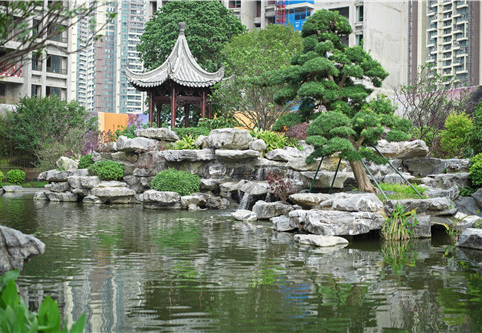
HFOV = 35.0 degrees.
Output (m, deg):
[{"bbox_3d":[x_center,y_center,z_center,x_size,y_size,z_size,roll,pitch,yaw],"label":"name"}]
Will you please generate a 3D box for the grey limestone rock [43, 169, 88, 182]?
[{"bbox_3d":[-7.401,0.380,32.200,1.855,0.590,1.250,1,0,0],"label":"grey limestone rock"}]

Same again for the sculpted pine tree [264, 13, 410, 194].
[{"bbox_3d":[2.452,-1.634,19.200,3.671,4.576,3.200,1,0,0],"label":"sculpted pine tree"}]

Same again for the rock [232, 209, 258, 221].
[{"bbox_3d":[0.118,1.622,25.800,0.860,0.380,0.620,1,0,0],"label":"rock"}]

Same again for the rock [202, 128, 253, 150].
[{"bbox_3d":[-0.518,-1.036,29.300,1.995,0.844,1.400,1,0,0],"label":"rock"}]

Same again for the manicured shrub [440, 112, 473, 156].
[{"bbox_3d":[7.892,-1.096,27.900,1.206,1.754,1.300,1,0,16],"label":"manicured shrub"}]

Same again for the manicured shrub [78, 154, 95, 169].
[{"bbox_3d":[-6.475,-0.210,32.000,0.754,0.598,0.750,1,0,0],"label":"manicured shrub"}]

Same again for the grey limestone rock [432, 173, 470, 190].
[{"bbox_3d":[6.379,0.464,23.250,1.157,0.506,0.900,1,0,15],"label":"grey limestone rock"}]

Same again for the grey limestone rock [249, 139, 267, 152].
[{"bbox_3d":[0.733,-0.844,30.690,0.663,0.496,0.600,1,0,1],"label":"grey limestone rock"}]

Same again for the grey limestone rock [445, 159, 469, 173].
[{"bbox_3d":[7.655,-0.035,27.000,0.860,0.480,0.650,1,0,0],"label":"grey limestone rock"}]

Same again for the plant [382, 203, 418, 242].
[{"bbox_3d":[3.466,1.203,16.700,0.787,0.831,0.650,1,0,0],"label":"plant"}]

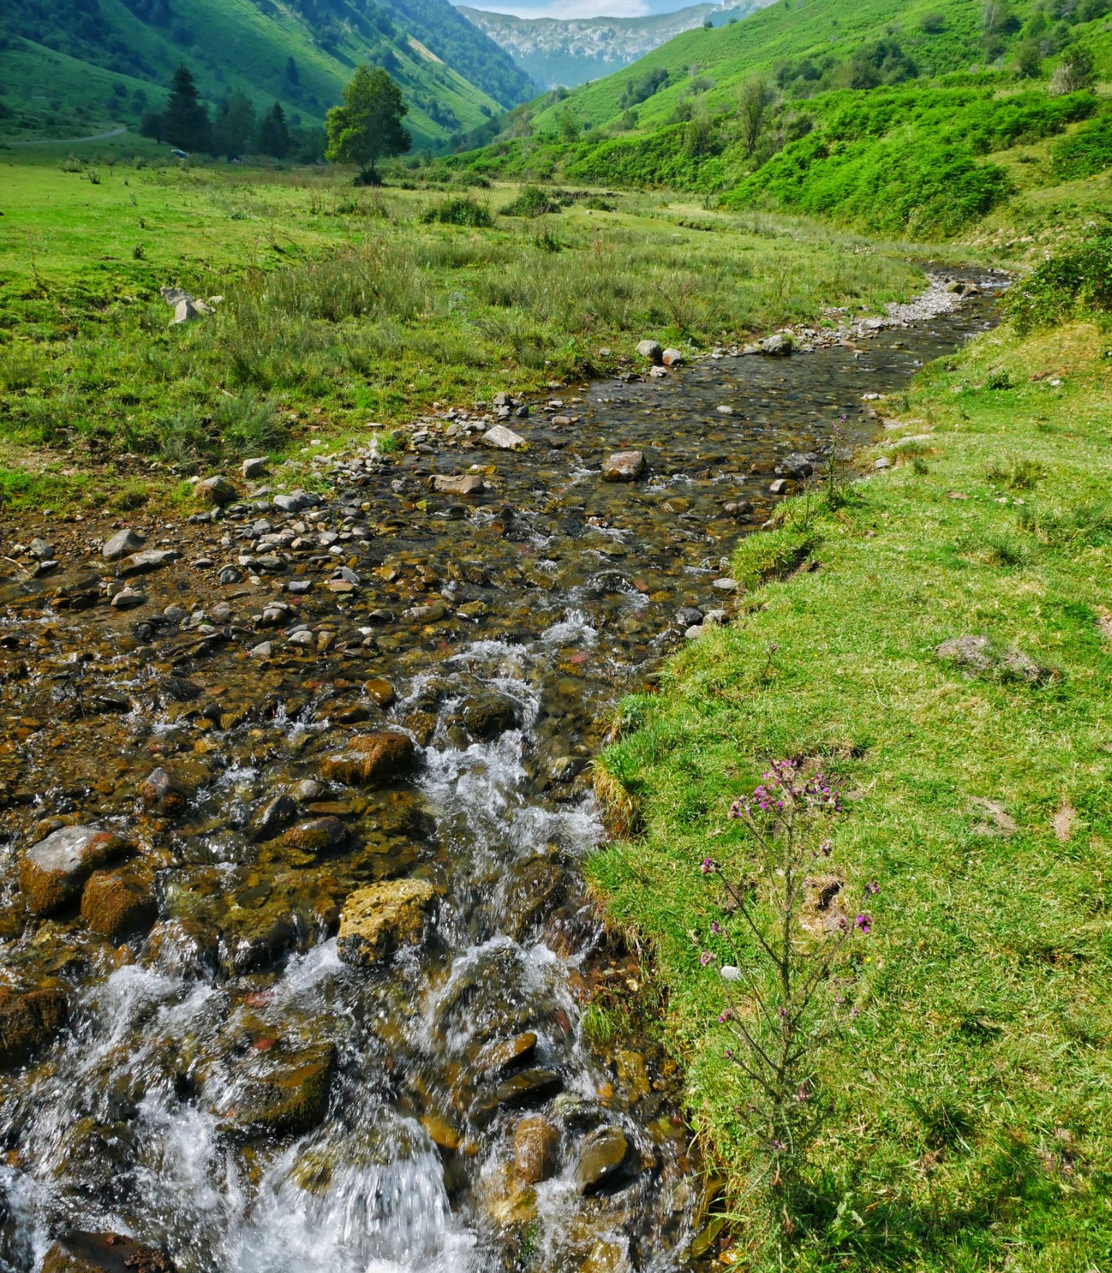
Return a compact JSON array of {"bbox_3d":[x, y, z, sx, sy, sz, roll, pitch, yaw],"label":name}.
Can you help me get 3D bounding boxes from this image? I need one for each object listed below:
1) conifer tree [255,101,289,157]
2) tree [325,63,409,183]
[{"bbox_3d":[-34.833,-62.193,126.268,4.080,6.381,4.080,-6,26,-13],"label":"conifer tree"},{"bbox_3d":[-12.984,-35.207,70.653,5.711,7.407,5.426,-4,25,-8],"label":"tree"}]

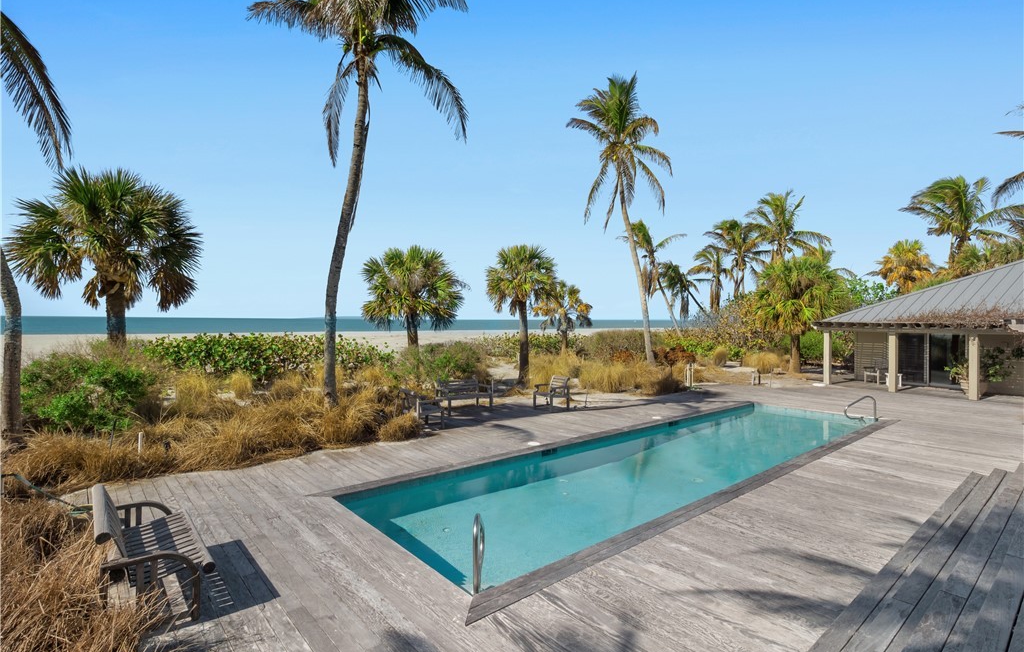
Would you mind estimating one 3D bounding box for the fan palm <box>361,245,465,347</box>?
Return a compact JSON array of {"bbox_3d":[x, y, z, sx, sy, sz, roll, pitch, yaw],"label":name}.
[{"bbox_3d":[-3.740,-0.394,17.797,3.850,5.191,3.800,0,1,0],"label":"fan palm"}]

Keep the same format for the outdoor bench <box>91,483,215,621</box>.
[{"bbox_3d":[-3.188,1.939,4.146,0.740,0.850,1.480,0,1,-41],"label":"outdoor bench"}]

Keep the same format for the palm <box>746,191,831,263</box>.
[{"bbox_3d":[18.062,-3.372,30.955,5.700,11.004,5.700,0,1,0],"label":"palm"}]

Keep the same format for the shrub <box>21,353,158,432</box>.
[{"bbox_3d":[-9.462,1.428,10.600,2.500,1.620,2.200,0,1,-42],"label":"shrub"}]

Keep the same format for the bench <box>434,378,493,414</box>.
[{"bbox_3d":[-1.280,1.855,12.777,0.640,0.860,1.450,1,1,43],"label":"bench"}]

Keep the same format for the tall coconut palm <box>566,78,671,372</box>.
[{"bbox_3d":[5.707,-5.593,24.924,5.600,15.486,5.600,0,1,0],"label":"tall coconut palm"}]

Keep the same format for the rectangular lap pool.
[{"bbox_3d":[3.337,2.936,9.087,12.150,1.200,3.000,0,1,-39],"label":"rectangular lap pool"}]

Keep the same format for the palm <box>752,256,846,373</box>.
[{"bbox_3d":[13.257,-0.505,21.900,3.750,5.450,3.750,1,1,31],"label":"palm"}]

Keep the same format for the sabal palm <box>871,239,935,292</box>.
[{"bbox_3d":[23.988,-1.563,29.000,3.000,7.500,3.000,1,1,40],"label":"sabal palm"}]

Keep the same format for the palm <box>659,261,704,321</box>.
[{"bbox_3d":[15.864,-1.999,42.975,5.200,7.900,4.600,0,1,0],"label":"palm"}]

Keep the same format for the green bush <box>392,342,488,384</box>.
[{"bbox_3d":[-2.606,1.408,17.222,3.400,1.616,2.800,0,1,0],"label":"green bush"}]

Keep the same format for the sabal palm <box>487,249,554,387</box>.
[{"bbox_3d":[0.347,-0.420,17.300,2.600,5.250,2.600,0,1,1],"label":"sabal palm"}]

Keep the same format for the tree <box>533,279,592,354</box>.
[{"bbox_3d":[2.561,-0.130,24.000,3.000,4.555,3.000,0,1,0],"label":"tree"}]

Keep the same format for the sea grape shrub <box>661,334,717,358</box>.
[{"bbox_3d":[10.740,1.360,28.800,3.200,1.500,2.400,1,1,20],"label":"sea grape shrub"}]

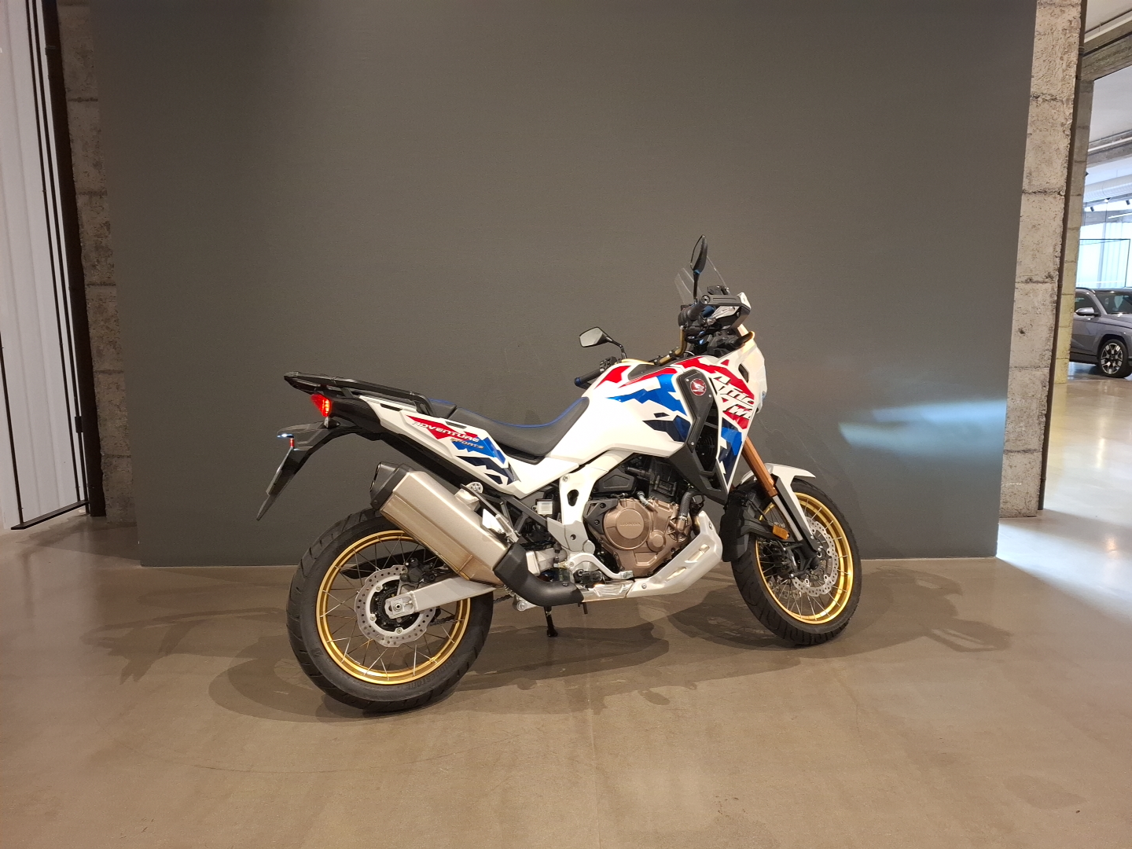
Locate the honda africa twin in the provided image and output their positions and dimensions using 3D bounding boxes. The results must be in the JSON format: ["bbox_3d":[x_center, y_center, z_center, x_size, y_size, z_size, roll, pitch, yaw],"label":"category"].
[{"bbox_3d":[0.066,0.097,2.849,2.295,1.500,0.910,-3,9,-18],"label":"honda africa twin"}]

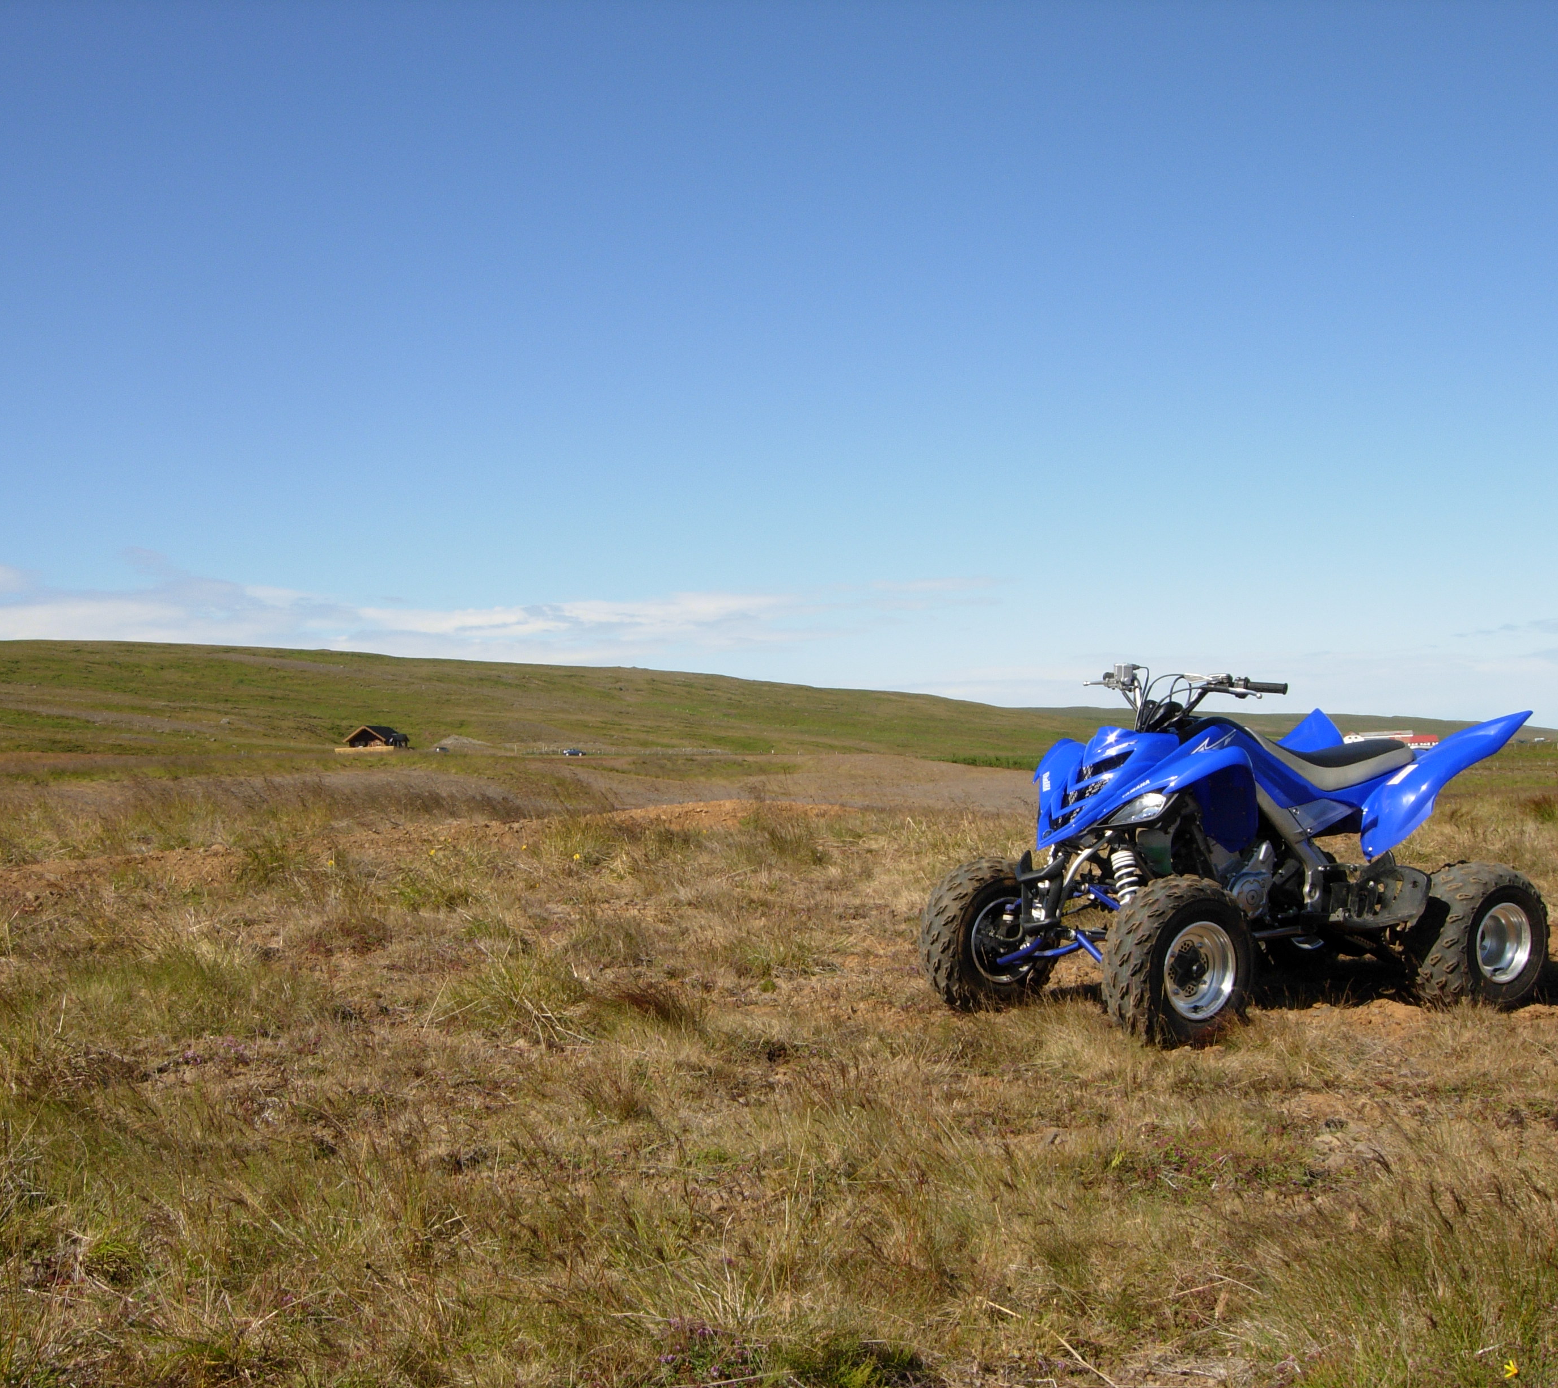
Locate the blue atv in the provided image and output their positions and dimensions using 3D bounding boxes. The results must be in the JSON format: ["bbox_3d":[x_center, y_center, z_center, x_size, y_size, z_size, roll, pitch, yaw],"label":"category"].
[{"bbox_3d":[1.522,0.490,6.391,1.850,1.140,1.160,-1,-1,-29],"label":"blue atv"}]

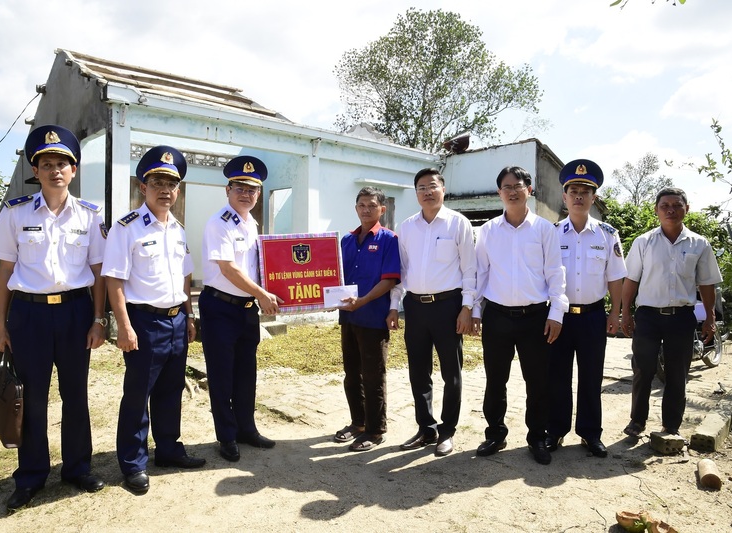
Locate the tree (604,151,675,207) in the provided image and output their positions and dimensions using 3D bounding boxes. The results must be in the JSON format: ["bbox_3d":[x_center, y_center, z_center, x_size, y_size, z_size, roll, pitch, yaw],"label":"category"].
[{"bbox_3d":[10.811,-1.554,21.000,2.700,5.870,2.600,0,1,0],"label":"tree"}]

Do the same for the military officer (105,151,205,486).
[{"bbox_3d":[-1.125,0.239,2.860,0.370,1.770,0.520,0,-1,33],"label":"military officer"}]

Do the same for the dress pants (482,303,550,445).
[{"bbox_3d":[0.912,0.645,3.240,0.420,0.870,0.290,0,0,14],"label":"dress pants"}]

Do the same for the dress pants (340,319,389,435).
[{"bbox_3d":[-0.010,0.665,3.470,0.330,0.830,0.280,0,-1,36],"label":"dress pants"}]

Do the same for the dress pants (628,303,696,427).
[{"bbox_3d":[1.946,0.663,3.500,0.390,0.820,0.280,1,1,26],"label":"dress pants"}]

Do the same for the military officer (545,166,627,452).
[{"bbox_3d":[1.309,0.243,3.240,0.540,1.760,0.340,1,1,24],"label":"military officer"}]

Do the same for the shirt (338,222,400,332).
[{"bbox_3d":[0.028,0.062,3.300,0.430,0.660,0.290,1,1,32],"label":"shirt"}]

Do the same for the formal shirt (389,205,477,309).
[{"bbox_3d":[0.404,-0.060,3.190,0.500,0.620,0.280,1,1,19],"label":"formal shirt"}]

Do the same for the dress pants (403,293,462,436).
[{"bbox_3d":[0.397,0.596,3.180,0.360,0.860,0.270,1,1,19],"label":"dress pants"}]

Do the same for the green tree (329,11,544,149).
[{"bbox_3d":[2.420,-3.700,18.000,7.100,9.900,6.800,0,0,0],"label":"green tree"}]

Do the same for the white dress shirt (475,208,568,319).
[{"bbox_3d":[0.901,0.000,3.130,0.530,0.660,0.290,1,1,17],"label":"white dress shirt"}]

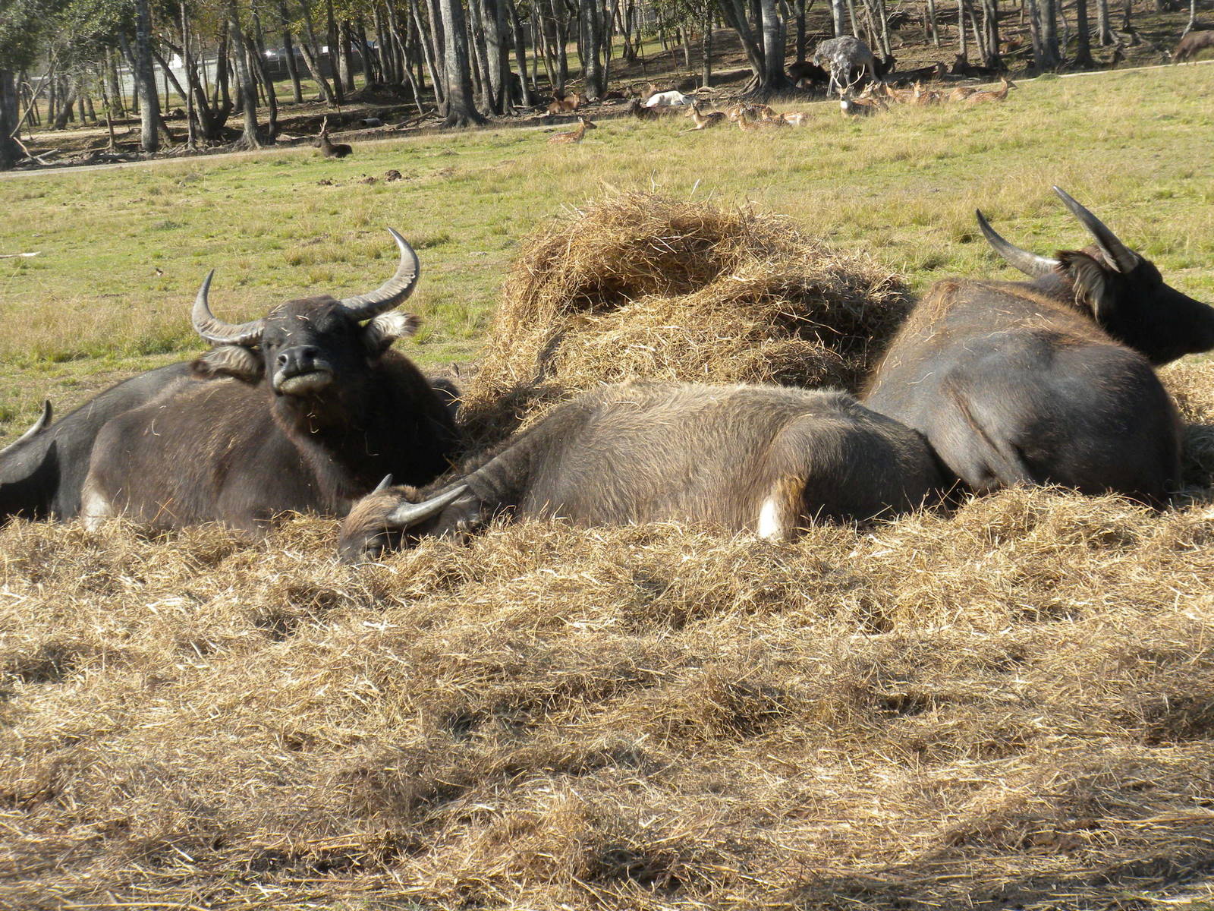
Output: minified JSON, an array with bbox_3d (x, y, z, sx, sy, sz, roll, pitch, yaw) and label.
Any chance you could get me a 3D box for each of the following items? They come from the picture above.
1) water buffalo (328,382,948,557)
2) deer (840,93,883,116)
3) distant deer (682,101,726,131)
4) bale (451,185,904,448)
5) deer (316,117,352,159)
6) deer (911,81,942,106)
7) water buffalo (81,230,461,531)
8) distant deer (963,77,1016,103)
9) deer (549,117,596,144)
[{"bbox_3d":[0.118,0.051,14.600,2.050,0.700,0.900,-3,5,7],"label":"water buffalo"},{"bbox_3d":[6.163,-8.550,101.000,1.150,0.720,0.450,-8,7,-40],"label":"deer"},{"bbox_3d":[2.260,-7.881,97.000,1.100,0.720,0.420,-6,6,-27],"label":"distant deer"},{"bbox_3d":[0.311,-0.466,16.600,1.750,1.200,1.500,-4,5,0],"label":"bale"},{"bbox_3d":[-6.120,-7.146,94.000,1.000,0.950,0.480,-7,6,-30],"label":"deer"},{"bbox_3d":[7.977,-9.017,104.000,1.000,0.680,0.420,-8,7,-40],"label":"deer"},{"bbox_3d":[-1.214,-0.257,15.200,1.620,1.080,0.800,1,7,38],"label":"water buffalo"},{"bbox_3d":[9.445,-9.000,103.000,1.200,0.680,0.420,-4,6,-8],"label":"distant deer"},{"bbox_3d":[-0.788,-7.373,95.000,1.100,0.680,0.420,-4,5,0],"label":"deer"}]

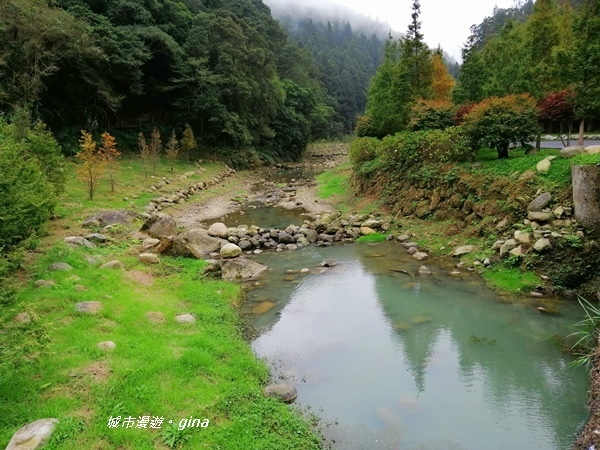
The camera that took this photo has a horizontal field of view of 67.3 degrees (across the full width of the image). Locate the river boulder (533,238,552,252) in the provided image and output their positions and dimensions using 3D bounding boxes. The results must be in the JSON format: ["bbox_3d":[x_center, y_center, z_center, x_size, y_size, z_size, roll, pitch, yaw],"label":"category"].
[{"bbox_3d":[7.641,0.635,14.200,0.500,0.380,0.420,7,14,28],"label":"river boulder"}]

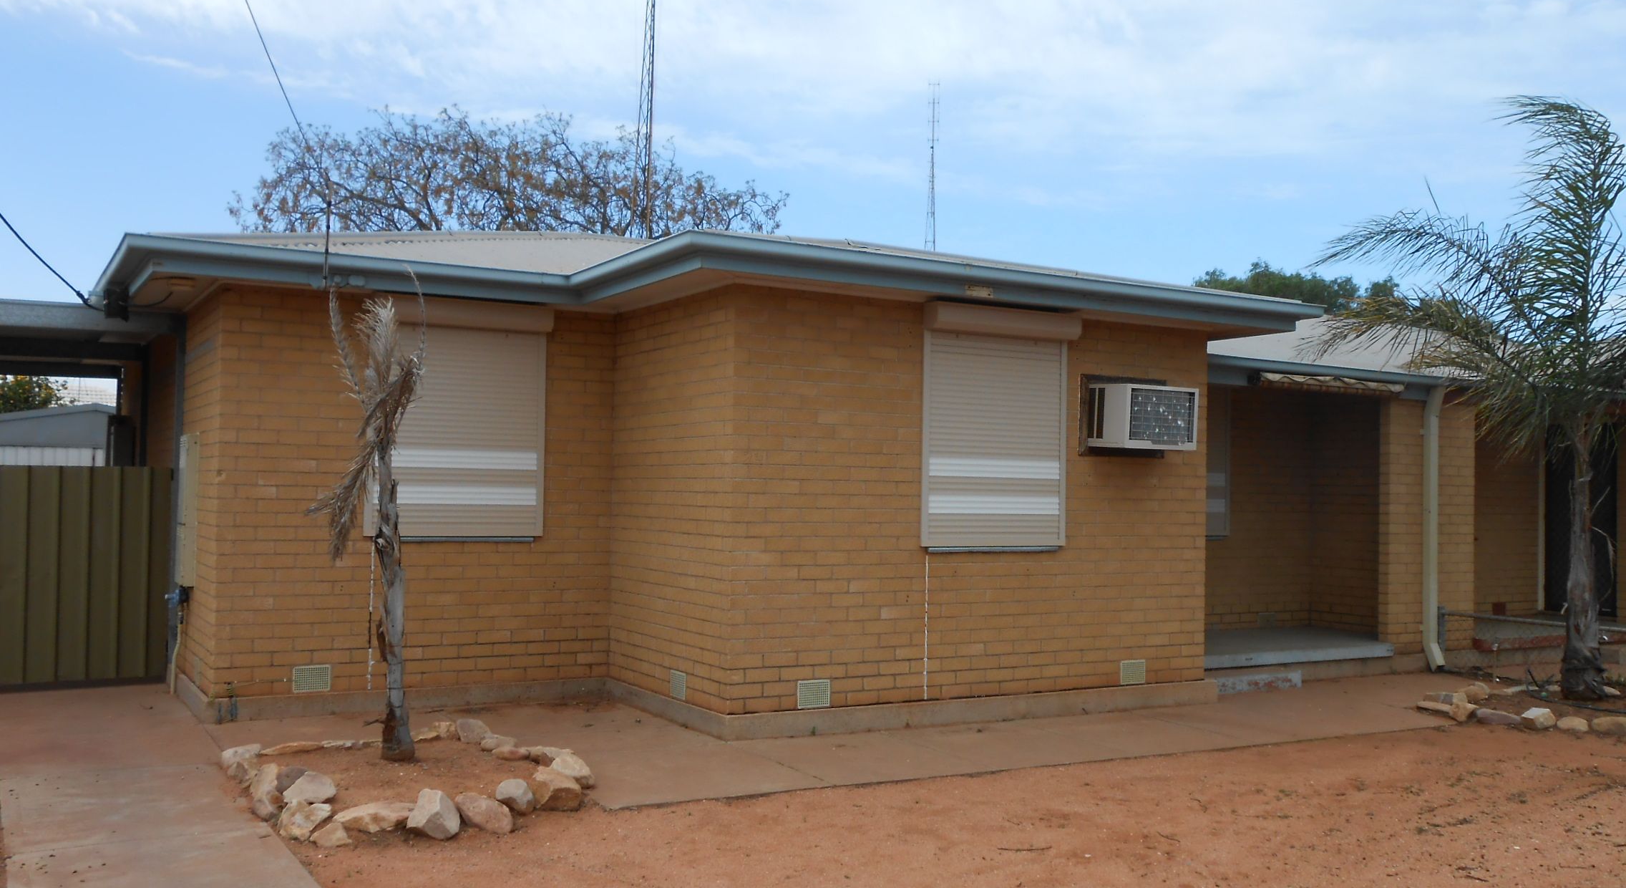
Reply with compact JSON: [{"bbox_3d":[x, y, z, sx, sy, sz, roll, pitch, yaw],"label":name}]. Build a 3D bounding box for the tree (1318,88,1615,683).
[{"bbox_3d":[5.862,-0.404,11.415,3.372,4.782,3.000,0,-2,29],"label":"tree"}]

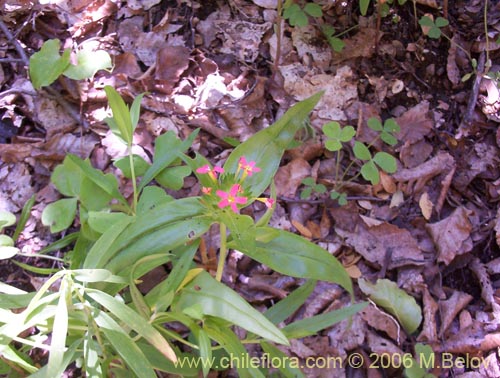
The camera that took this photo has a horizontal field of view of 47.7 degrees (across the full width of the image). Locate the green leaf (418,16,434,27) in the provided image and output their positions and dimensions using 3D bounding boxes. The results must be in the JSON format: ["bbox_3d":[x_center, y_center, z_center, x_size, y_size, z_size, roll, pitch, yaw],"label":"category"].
[{"bbox_3d":[0.163,-0.152,0.520,0.016,0.003,0.014,28,59,18],"label":"green leaf"}]

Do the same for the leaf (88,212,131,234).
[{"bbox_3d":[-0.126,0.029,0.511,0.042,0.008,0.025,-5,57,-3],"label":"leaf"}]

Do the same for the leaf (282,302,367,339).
[{"bbox_3d":[0.045,0.084,0.356,0.073,0.007,0.014,-15,56,-23],"label":"leaf"}]

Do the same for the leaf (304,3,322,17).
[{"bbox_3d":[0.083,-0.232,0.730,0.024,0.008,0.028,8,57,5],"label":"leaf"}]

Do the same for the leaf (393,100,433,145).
[{"bbox_3d":[0.141,-0.058,0.481,0.036,0.010,0.048,39,64,24],"label":"leaf"}]

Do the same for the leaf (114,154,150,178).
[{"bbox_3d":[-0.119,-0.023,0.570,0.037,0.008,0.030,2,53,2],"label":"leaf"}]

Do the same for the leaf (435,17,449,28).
[{"bbox_3d":[0.177,-0.152,0.520,0.017,0.003,0.013,-26,59,-17],"label":"leaf"}]

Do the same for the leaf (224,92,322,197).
[{"bbox_3d":[0.020,-0.029,0.351,0.030,0.016,0.100,29,63,19],"label":"leaf"}]

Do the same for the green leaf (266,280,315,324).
[{"bbox_3d":[0.026,0.073,0.365,0.059,0.006,0.014,-30,59,-36],"label":"green leaf"}]

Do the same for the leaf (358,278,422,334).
[{"bbox_3d":[0.093,0.079,0.383,0.048,0.012,0.025,41,64,20],"label":"leaf"}]

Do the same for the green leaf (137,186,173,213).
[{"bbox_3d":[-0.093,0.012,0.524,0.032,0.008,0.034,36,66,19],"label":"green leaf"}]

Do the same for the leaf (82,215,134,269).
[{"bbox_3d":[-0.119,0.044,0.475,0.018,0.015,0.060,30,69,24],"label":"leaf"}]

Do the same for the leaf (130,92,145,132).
[{"bbox_3d":[-0.072,-0.050,0.373,0.009,0.030,0.006,31,21,20],"label":"leaf"}]

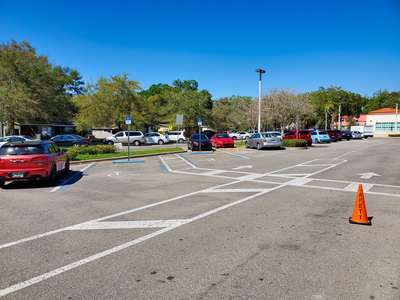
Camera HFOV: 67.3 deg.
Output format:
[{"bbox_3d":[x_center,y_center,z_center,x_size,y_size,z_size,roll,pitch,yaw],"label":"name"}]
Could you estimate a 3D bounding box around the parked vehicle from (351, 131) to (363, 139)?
[{"bbox_3d":[33.000,-3.136,65.431,1.850,1.600,4.600,0,4,-8],"label":"parked vehicle"}]

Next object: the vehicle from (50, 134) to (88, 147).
[{"bbox_3d":[-15.200,-1.197,34.992,4.750,1.450,1.830,0,4,-7],"label":"vehicle"}]

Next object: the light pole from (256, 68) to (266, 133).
[{"bbox_3d":[7.200,-4.990,35.270,1.200,9.100,0.700,0,3,0],"label":"light pole"}]

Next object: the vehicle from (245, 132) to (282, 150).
[{"bbox_3d":[6.100,-0.815,29.202,1.800,1.470,4.650,-1,3,-10],"label":"vehicle"}]

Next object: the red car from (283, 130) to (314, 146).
[{"bbox_3d":[10.700,-1.273,33.785,1.950,1.750,4.800,0,4,-4],"label":"red car"}]

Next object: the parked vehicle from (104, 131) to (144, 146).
[{"bbox_3d":[-9.250,-1.396,36.781,4.950,1.750,1.950,-1,3,-9],"label":"parked vehicle"}]

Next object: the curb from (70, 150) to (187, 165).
[{"bbox_3d":[-3.900,0.363,20.160,0.200,0.150,10.900,2,4,30],"label":"curb"}]

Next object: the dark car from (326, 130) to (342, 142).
[{"bbox_3d":[20.900,-2.081,48.962,1.870,1.700,4.600,-1,3,-10],"label":"dark car"}]

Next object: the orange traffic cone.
[{"bbox_3d":[2.940,0.976,5.490,0.370,0.720,0.370,1,4,18],"label":"orange traffic cone"}]

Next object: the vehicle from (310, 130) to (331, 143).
[{"bbox_3d":[15.800,-1.663,40.975,1.820,1.650,4.300,0,4,-8],"label":"vehicle"}]

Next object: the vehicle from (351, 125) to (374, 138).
[{"bbox_3d":[39.500,-4.234,73.879,2.400,3.100,6.000,-1,3,-10],"label":"vehicle"}]

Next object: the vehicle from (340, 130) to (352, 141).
[{"bbox_3d":[26.900,-2.647,57.446,1.880,1.600,4.700,0,4,-8],"label":"vehicle"}]

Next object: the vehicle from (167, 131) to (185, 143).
[{"bbox_3d":[-4.200,-1.772,42.970,4.650,1.780,1.870,-1,3,-9],"label":"vehicle"}]

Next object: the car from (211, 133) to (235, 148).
[{"bbox_3d":[2.200,-0.964,31.199,1.820,1.450,4.500,-1,4,-10],"label":"car"}]

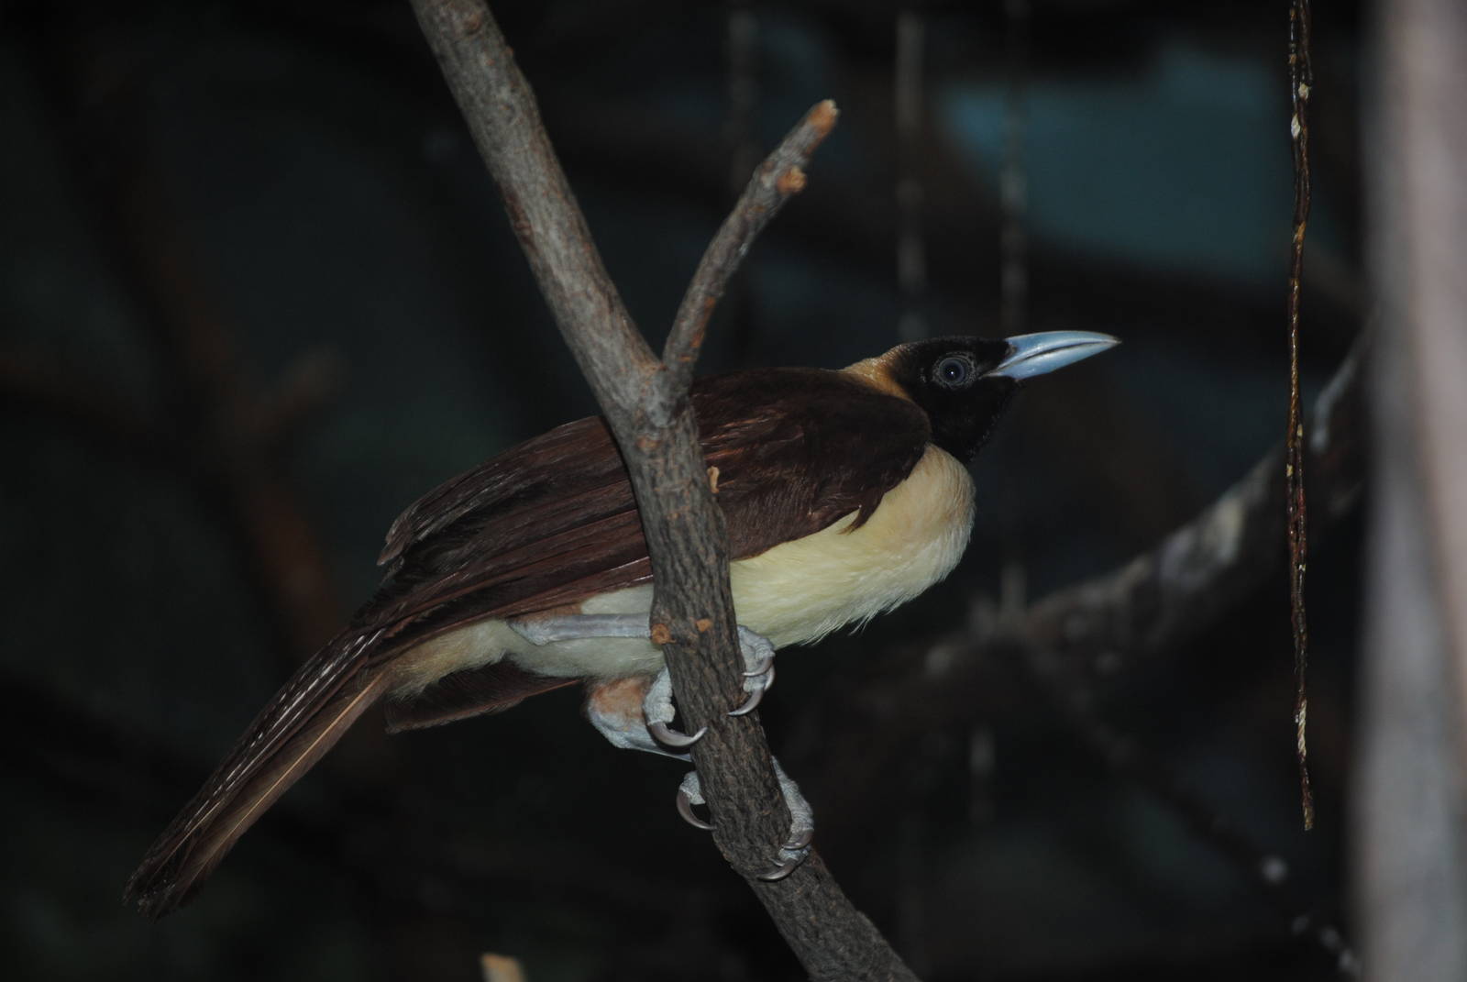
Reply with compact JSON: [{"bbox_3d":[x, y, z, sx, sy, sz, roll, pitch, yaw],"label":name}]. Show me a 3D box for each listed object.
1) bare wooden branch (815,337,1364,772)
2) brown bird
[{"bbox_3d":[0.135,0.027,2.750,0.060,0.070,0.330,10,-32,-40],"label":"bare wooden branch"},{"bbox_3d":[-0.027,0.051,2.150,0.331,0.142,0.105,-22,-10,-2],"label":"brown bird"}]

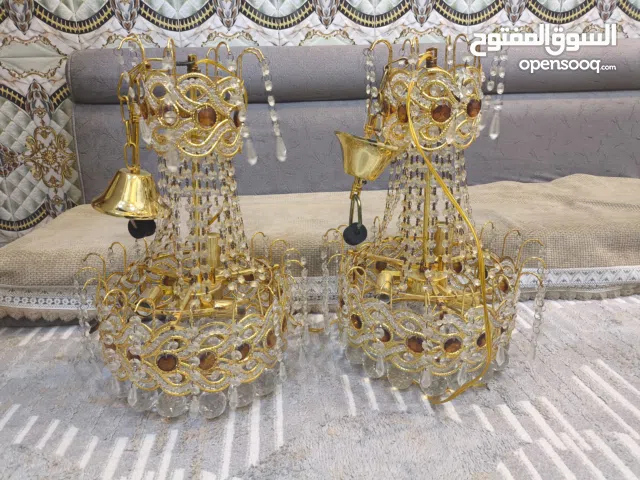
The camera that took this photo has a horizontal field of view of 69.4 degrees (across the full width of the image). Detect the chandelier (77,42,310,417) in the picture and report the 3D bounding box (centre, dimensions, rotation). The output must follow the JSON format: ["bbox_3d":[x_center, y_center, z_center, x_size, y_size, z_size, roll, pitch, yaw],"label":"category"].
[{"bbox_3d":[-0.203,-0.035,0.756,0.380,0.550,0.380,2,18,0],"label":"chandelier"}]

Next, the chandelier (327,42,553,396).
[{"bbox_3d":[0.186,-0.050,0.799,0.380,0.550,0.380,-3,20,0],"label":"chandelier"}]

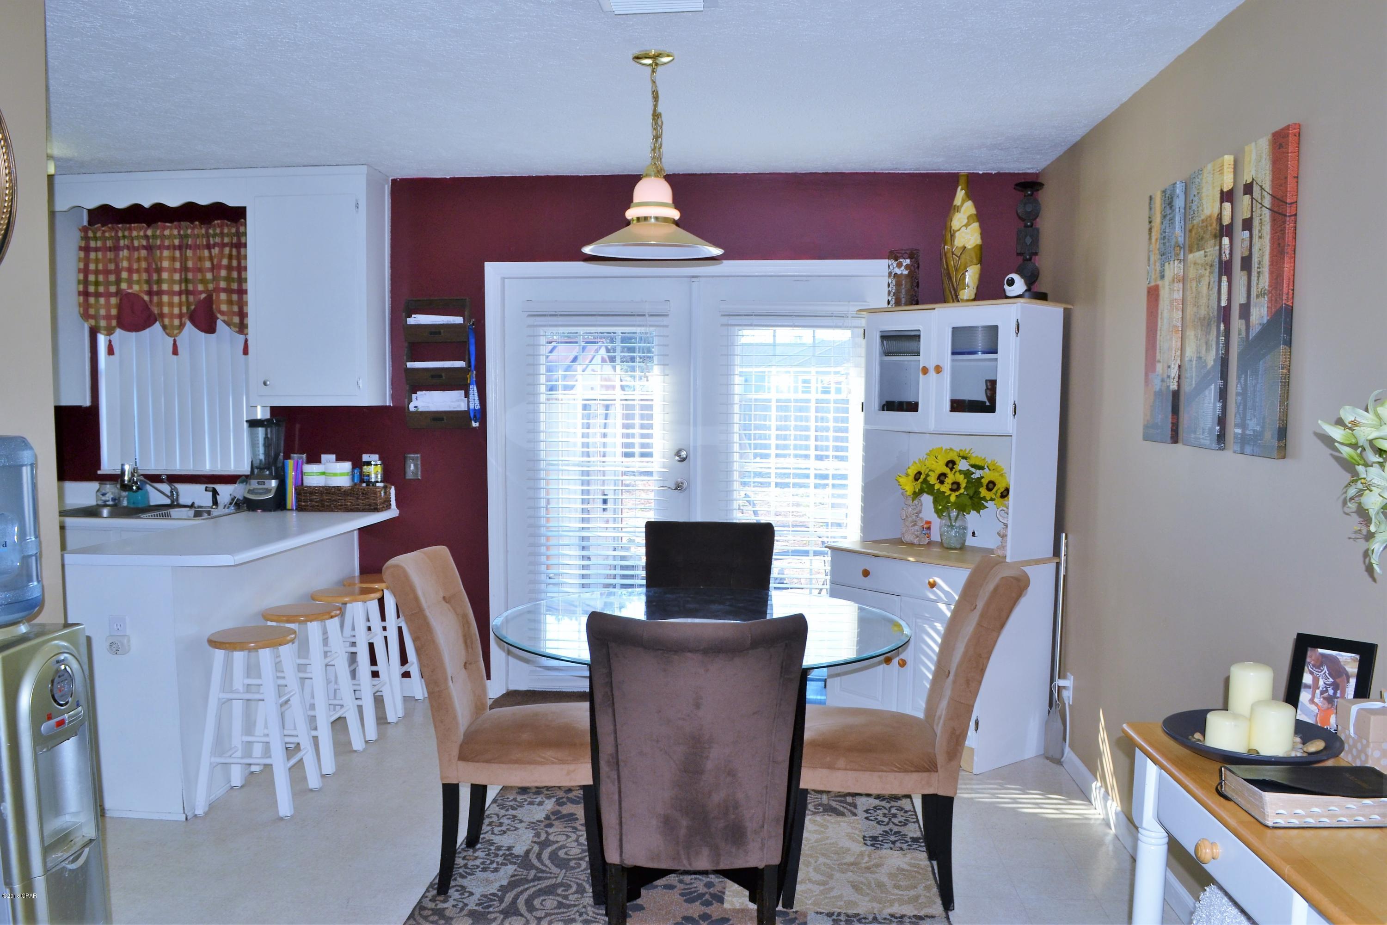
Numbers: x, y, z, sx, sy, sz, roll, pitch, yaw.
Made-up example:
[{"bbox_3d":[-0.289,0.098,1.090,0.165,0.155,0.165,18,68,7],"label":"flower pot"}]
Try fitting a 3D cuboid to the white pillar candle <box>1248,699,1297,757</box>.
[{"bbox_3d":[1.156,0.533,2.076,0.076,0.092,0.076,1,4,4],"label":"white pillar candle"}]

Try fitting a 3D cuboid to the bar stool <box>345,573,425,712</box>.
[{"bbox_3d":[-1.458,0.841,4.826,0.340,0.600,0.320,0,4,4],"label":"bar stool"}]

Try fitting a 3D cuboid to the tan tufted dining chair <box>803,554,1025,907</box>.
[{"bbox_3d":[0.597,0.772,3.089,0.660,0.970,0.460,0,4,4],"label":"tan tufted dining chair"}]

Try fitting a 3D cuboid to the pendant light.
[{"bbox_3d":[-0.119,-0.918,3.080,0.420,0.579,0.420,0,4,4],"label":"pendant light"}]

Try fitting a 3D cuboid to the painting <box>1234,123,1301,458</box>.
[{"bbox_3d":[1.351,-0.391,2.458,0.026,0.752,0.225,1,4,4],"label":"painting"}]

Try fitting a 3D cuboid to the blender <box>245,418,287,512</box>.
[{"bbox_3d":[-1.978,0.014,4.833,0.170,0.415,0.190,0,4,4],"label":"blender"}]

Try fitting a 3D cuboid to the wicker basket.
[{"bbox_3d":[-1.625,0.164,4.866,0.370,0.120,0.180,0,4,4],"label":"wicker basket"}]

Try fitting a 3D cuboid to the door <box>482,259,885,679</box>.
[{"bbox_3d":[-0.004,0.109,4.883,1.959,2.075,0.110,1,4,4],"label":"door"}]

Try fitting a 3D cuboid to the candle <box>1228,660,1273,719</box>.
[{"bbox_3d":[1.153,0.498,2.151,0.076,0.151,0.076,1,4,4],"label":"candle"}]

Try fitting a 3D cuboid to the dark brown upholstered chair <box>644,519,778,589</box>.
[{"bbox_3d":[0.037,0.735,3.725,0.485,0.980,0.630,1,4,4],"label":"dark brown upholstered chair"}]

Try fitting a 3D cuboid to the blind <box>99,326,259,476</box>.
[{"bbox_3d":[-2.450,-0.415,4.983,0.860,0.950,0.060,0,4,4],"label":"blind"}]

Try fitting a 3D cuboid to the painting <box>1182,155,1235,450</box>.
[{"bbox_3d":[1.377,-0.416,2.792,0.026,0.752,0.225,1,4,4],"label":"painting"}]

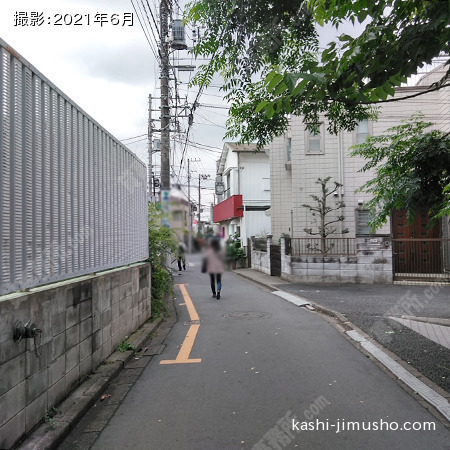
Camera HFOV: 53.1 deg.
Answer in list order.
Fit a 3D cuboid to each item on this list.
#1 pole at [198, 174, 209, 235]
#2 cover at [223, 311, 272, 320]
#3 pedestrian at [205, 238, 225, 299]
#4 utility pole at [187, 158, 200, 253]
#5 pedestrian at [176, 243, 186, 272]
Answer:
[{"bbox_3d":[-3.244,-1.886,68.000,1.500,11.500,0.500,0,-2,0],"label":"pole"},{"bbox_3d":[0.457,1.837,9.150,1.000,0.050,1.000,0,-2,0],"label":"cover"},{"bbox_3d":[-0.276,1.149,11.850,0.520,1.600,0.420,0,-2,-2],"label":"pedestrian"},{"bbox_3d":[-3.914,-2.299,56.000,1.700,11.900,0.500,0,-2,0],"label":"utility pole"},{"bbox_3d":[-2.297,1.679,23.800,0.530,1.520,0.450,0,-2,-6],"label":"pedestrian"}]

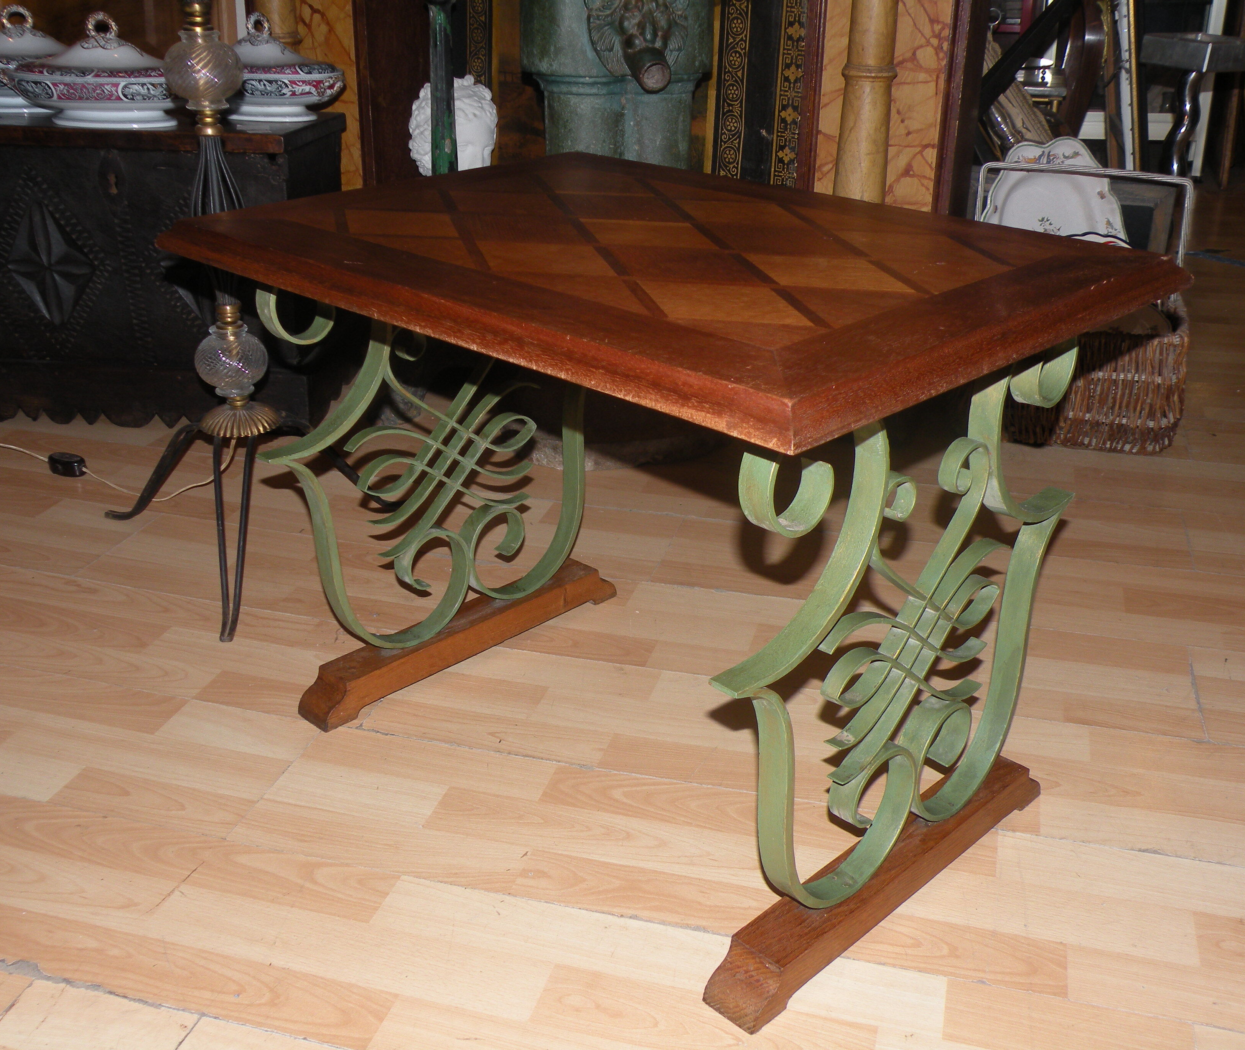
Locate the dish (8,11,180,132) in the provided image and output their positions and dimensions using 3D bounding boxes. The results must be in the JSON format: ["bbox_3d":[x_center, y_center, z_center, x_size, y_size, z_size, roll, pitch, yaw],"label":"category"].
[{"bbox_3d":[-0.764,-0.675,1.975,0.325,0.157,0.195,1,25,2],"label":"dish"}]

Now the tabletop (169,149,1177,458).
[{"bbox_3d":[0.018,-0.226,1.093,0.490,0.025,0.703,-23,33,-40],"label":"tabletop"}]

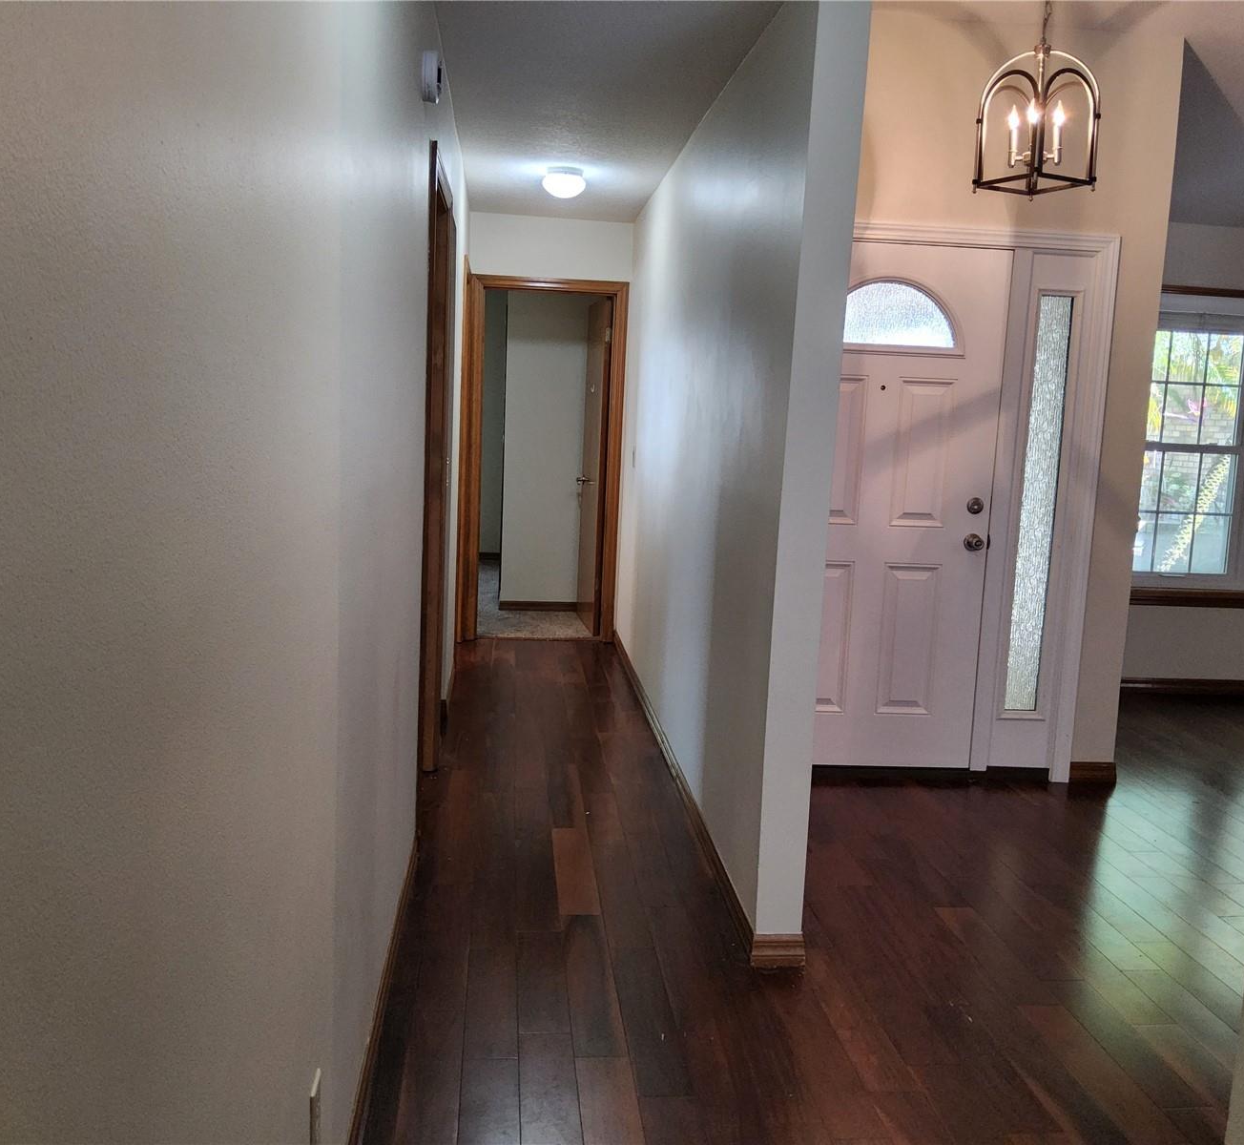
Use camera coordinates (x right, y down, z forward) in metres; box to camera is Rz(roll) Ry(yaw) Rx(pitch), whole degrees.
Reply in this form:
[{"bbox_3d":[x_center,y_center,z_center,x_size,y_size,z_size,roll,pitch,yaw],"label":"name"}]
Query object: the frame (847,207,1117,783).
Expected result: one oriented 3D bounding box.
[{"bbox_3d":[1.108,-0.229,4.209,1.410,2.100,0.120,2,8,-6],"label":"frame"}]

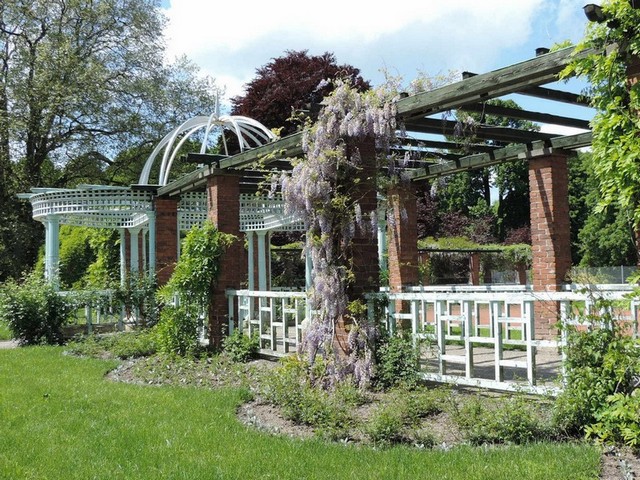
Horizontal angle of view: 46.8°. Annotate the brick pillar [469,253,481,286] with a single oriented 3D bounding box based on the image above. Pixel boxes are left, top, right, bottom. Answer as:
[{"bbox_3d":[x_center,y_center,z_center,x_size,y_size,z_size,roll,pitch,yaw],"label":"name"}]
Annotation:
[{"bbox_3d":[8.295,1.974,39.446,0.380,2.680,0.380,1,-4,-28],"label":"brick pillar"}]

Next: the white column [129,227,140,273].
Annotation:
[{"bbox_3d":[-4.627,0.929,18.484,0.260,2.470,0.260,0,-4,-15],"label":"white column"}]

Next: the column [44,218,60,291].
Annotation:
[{"bbox_3d":[-5.350,0.722,14.891,0.250,2.460,0.250,0,-4,-15],"label":"column"}]

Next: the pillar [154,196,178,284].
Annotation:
[{"bbox_3d":[-2.983,0.531,14.400,0.375,2.690,0.375,1,-4,-24],"label":"pillar"}]

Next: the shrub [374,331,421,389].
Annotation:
[{"bbox_3d":[0.795,1.229,7.585,0.450,0.570,0.430,-1,-4,0],"label":"shrub"}]

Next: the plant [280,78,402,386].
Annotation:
[{"bbox_3d":[0.227,-0.075,8.172,1.230,3.290,1.050,-1,-4,0],"label":"plant"}]

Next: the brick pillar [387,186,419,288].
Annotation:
[{"bbox_3d":[1.489,0.374,13.302,0.375,2.700,0.375,1,-4,-32],"label":"brick pillar"}]

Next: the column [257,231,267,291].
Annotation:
[{"bbox_3d":[-1.530,0.958,19.782,0.260,2.470,0.260,0,-4,-15],"label":"column"}]

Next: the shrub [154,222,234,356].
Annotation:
[{"bbox_3d":[-1.975,0.744,11.729,1.170,2.040,0.900,-1,-4,0],"label":"shrub"}]

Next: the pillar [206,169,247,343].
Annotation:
[{"bbox_3d":[-1.529,0.332,11.755,0.375,2.730,0.375,1,-4,-32],"label":"pillar"}]

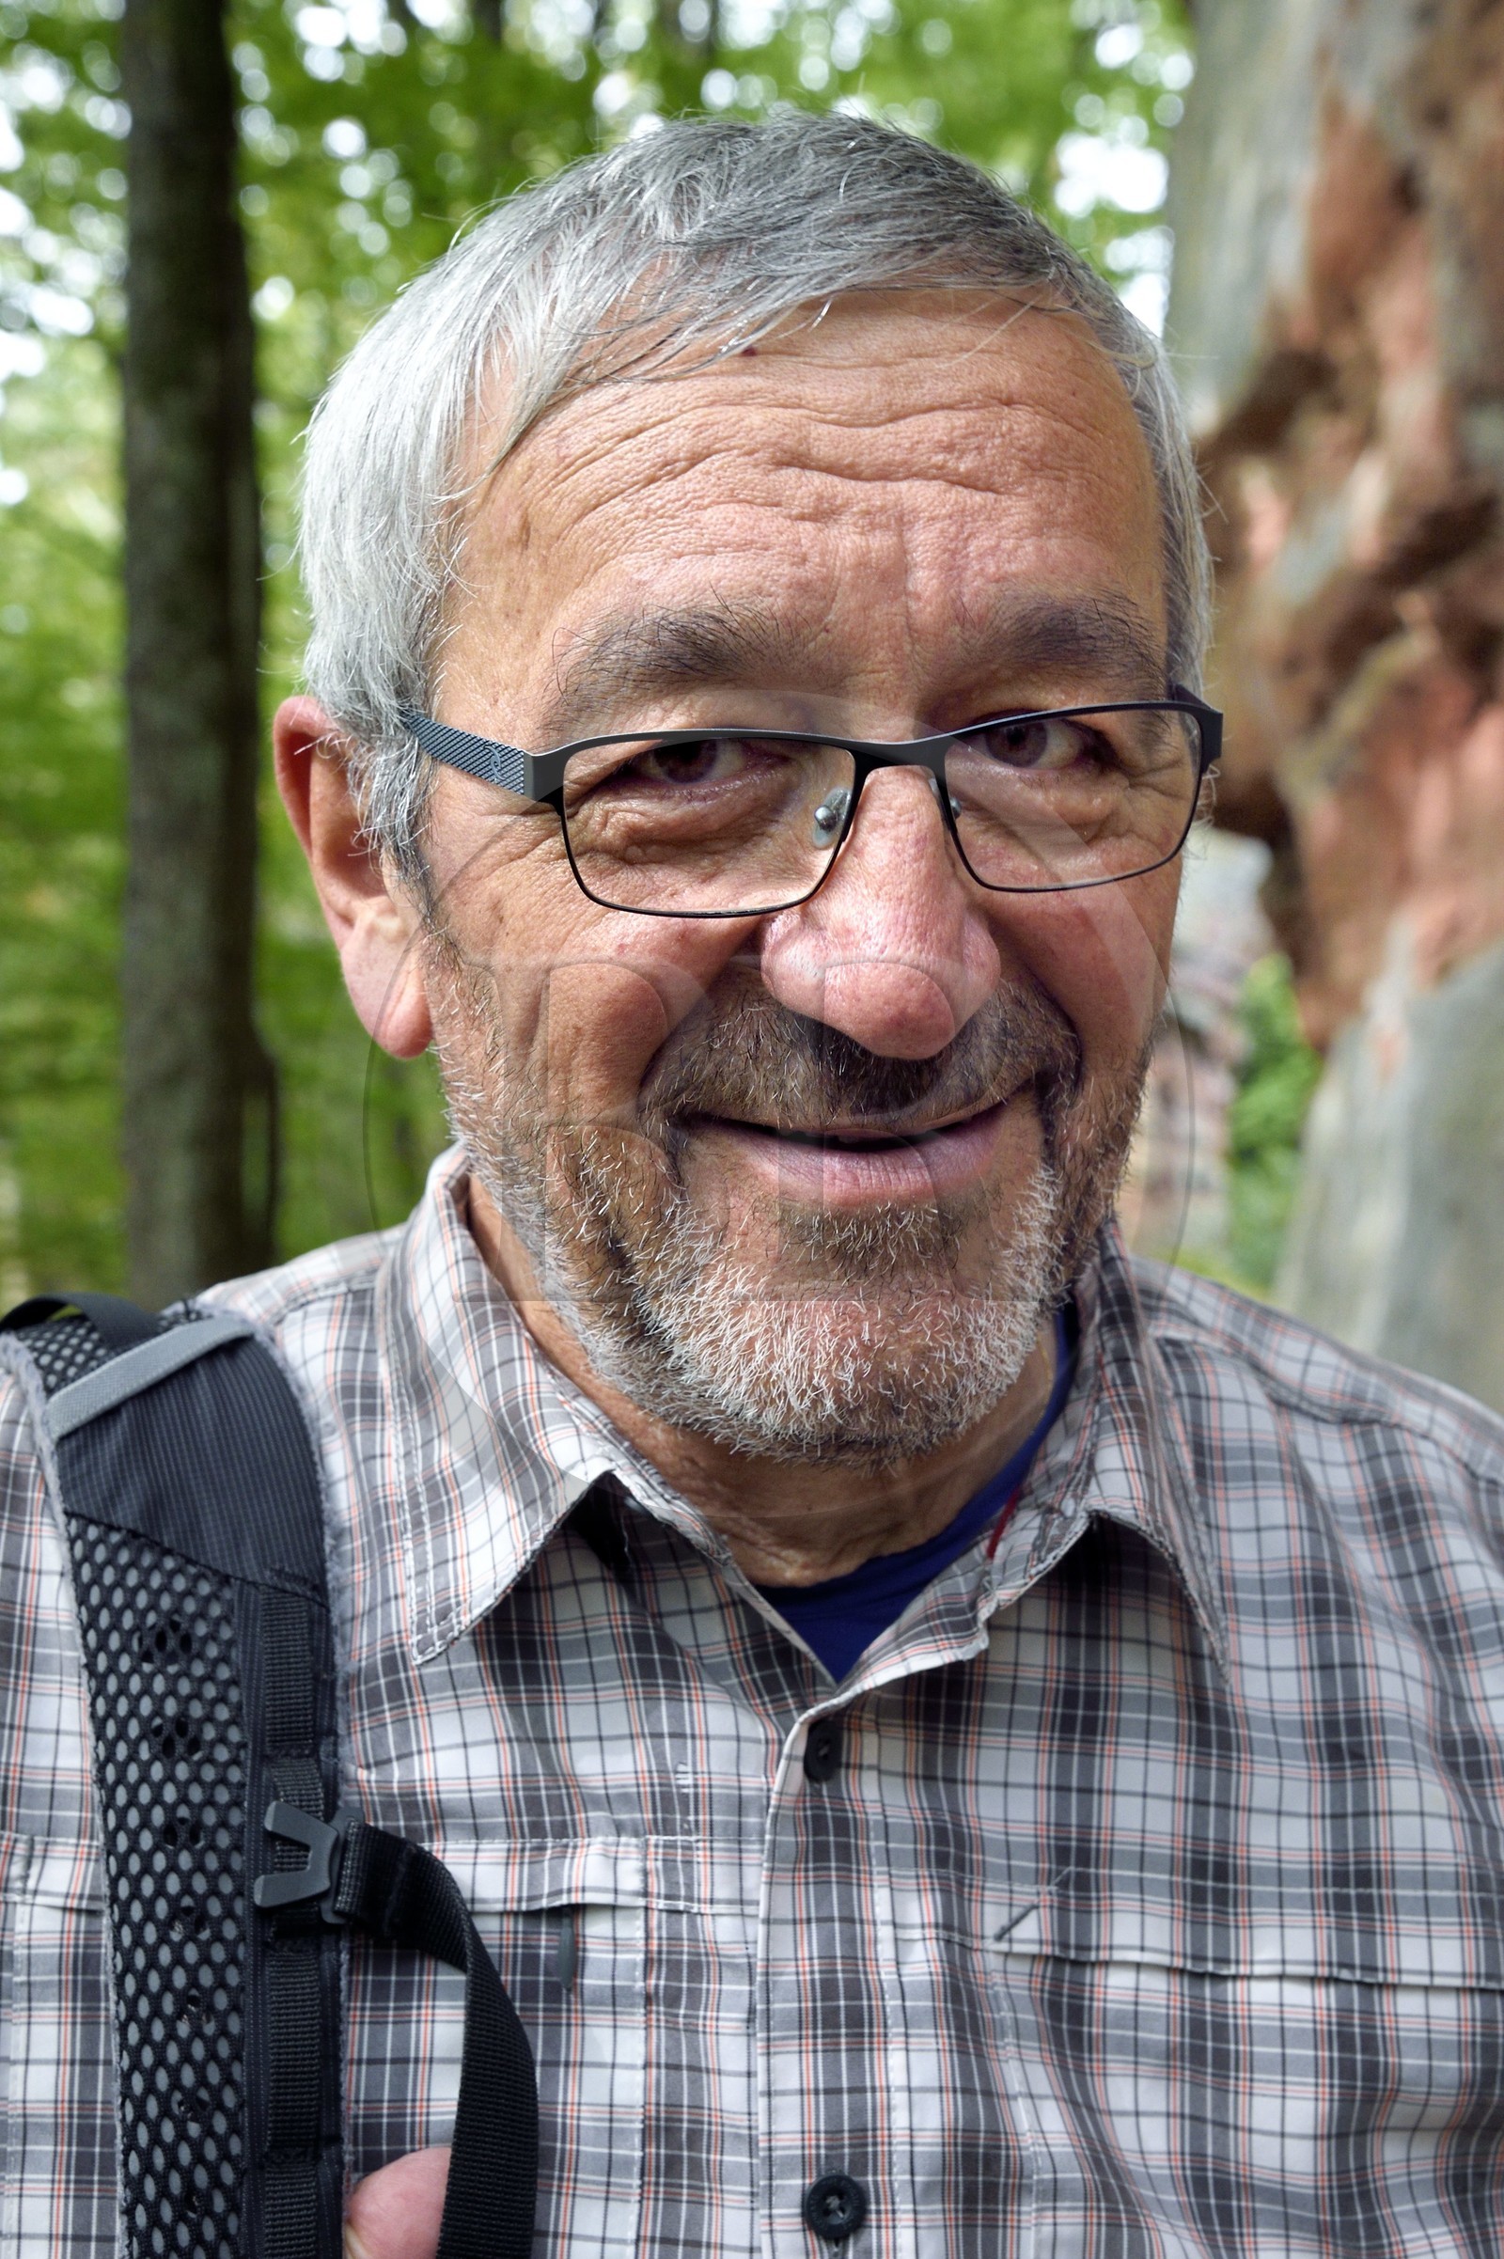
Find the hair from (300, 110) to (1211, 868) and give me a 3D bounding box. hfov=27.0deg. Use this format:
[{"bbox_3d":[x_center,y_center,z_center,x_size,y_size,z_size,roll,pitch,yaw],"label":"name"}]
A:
[{"bbox_3d":[-0.001,-0.121,0.657,0.178,0.176,0.196,-4,10,-16],"label":"hair"}]

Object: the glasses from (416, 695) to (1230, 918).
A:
[{"bbox_3d":[0.005,-0.068,0.629,0.140,0.043,0.141,-5,14,-17],"label":"glasses"}]

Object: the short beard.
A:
[{"bbox_3d":[0.009,0.009,0.621,0.139,0.095,0.102,-4,10,-16],"label":"short beard"}]

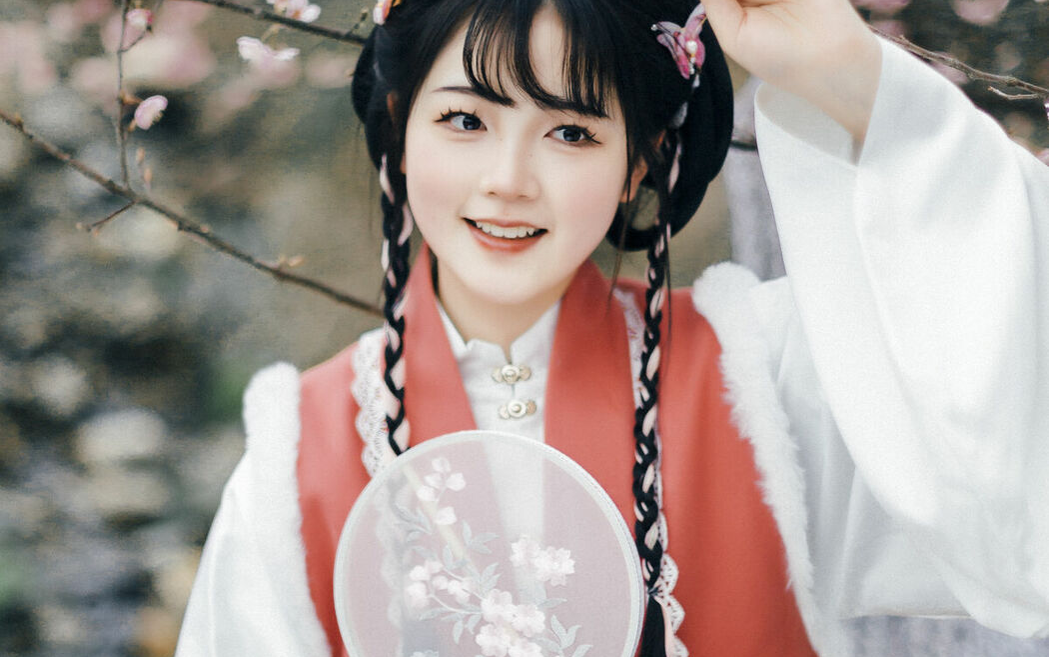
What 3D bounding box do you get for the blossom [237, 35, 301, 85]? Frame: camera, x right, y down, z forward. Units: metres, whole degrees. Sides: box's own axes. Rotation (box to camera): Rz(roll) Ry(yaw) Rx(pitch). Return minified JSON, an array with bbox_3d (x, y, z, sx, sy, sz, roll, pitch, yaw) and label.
[{"bbox_3d":[-0.171,-0.179,1.460,0.042,0.031,0.034,0,7,0],"label":"blossom"}]

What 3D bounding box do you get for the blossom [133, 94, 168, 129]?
[{"bbox_3d":[-0.248,-0.144,1.450,0.022,0.023,0.023,5,9,37],"label":"blossom"}]

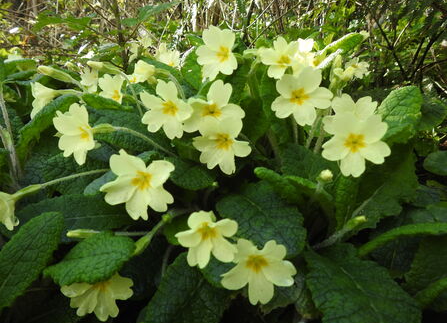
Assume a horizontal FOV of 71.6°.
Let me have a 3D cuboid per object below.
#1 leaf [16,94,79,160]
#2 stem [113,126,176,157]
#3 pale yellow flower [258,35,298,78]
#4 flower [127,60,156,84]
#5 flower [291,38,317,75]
[{"bbox_3d":[-0.114,-0.023,0.200,0.042,0.040,0.030,0,23,0],"label":"leaf"},{"bbox_3d":[-0.047,-0.013,0.187,0.046,0.006,0.004,24,0,-23],"label":"stem"},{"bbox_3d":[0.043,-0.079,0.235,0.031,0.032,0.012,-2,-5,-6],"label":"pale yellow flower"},{"bbox_3d":[-0.066,-0.072,0.250,0.020,0.020,0.022,-15,25,-40],"label":"flower"},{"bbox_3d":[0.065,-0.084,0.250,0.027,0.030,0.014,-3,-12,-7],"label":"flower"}]

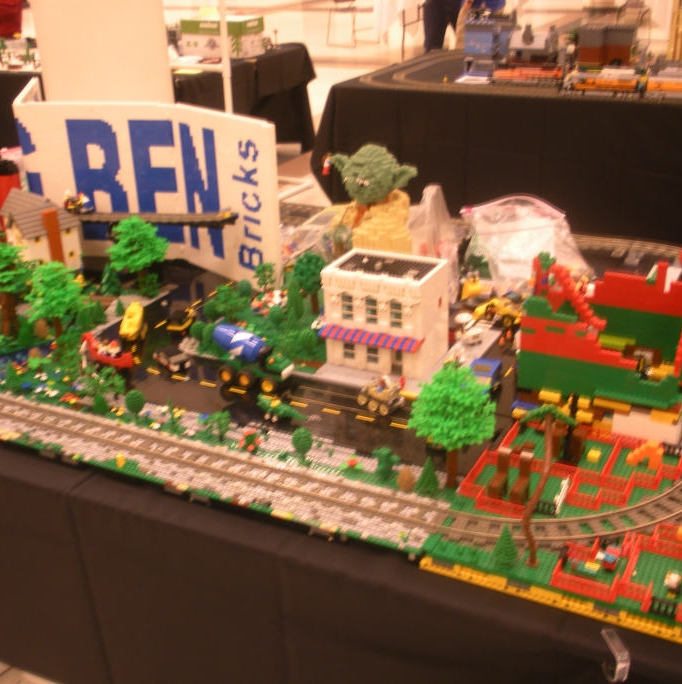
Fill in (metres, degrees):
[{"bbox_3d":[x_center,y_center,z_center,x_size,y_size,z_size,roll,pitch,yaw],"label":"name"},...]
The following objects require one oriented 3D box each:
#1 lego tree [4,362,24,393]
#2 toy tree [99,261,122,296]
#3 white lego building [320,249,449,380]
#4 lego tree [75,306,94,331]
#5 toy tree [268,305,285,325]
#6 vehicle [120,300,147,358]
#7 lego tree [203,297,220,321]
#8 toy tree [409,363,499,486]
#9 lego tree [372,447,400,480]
[{"bbox_3d":[-0.600,0.064,1.737,0.033,0.063,0.033,10,27,26],"label":"lego tree"},{"bbox_3d":[-0.533,-0.149,2.189,0.047,0.080,0.047,-2,24,1],"label":"toy tree"},{"bbox_3d":[0.084,-0.053,1.774,0.200,0.184,0.152,10,27,26],"label":"white lego building"},{"bbox_3d":[-0.541,-0.053,1.994,0.035,0.057,0.035,10,27,26],"label":"lego tree"},{"bbox_3d":[-0.133,-0.053,1.955,0.034,0.054,0.034,-2,24,1],"label":"toy tree"},{"bbox_3d":[-0.420,-0.029,1.932,0.044,0.054,0.125,-3,24,-1],"label":"vehicle"},{"bbox_3d":[-0.269,-0.059,1.989,0.031,0.061,0.031,-2,24,1],"label":"lego tree"},{"bbox_3d":[0.162,0.121,1.367,0.129,0.198,0.129,-2,24,1],"label":"toy tree"},{"bbox_3d":[0.068,0.181,1.425,0.042,0.050,0.028,10,27,26],"label":"lego tree"}]

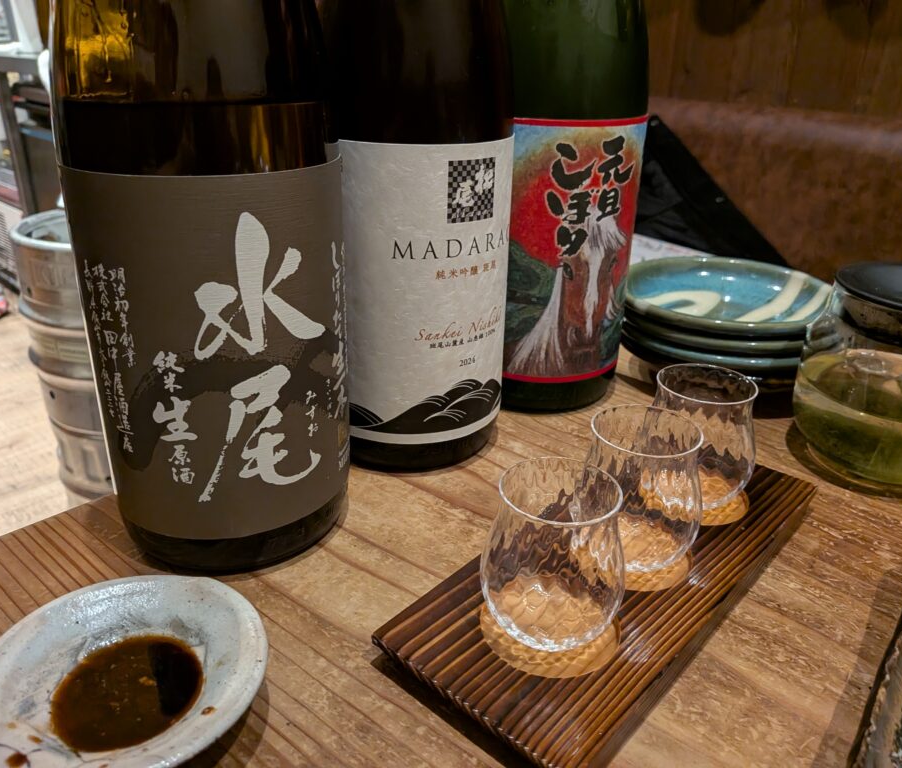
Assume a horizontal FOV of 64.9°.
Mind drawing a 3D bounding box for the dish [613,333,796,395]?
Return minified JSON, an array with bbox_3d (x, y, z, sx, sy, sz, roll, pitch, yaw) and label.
[{"bbox_3d":[0.188,-0.021,0.510,0.141,0.026,0.141,1,25,-1],"label":"dish"}]

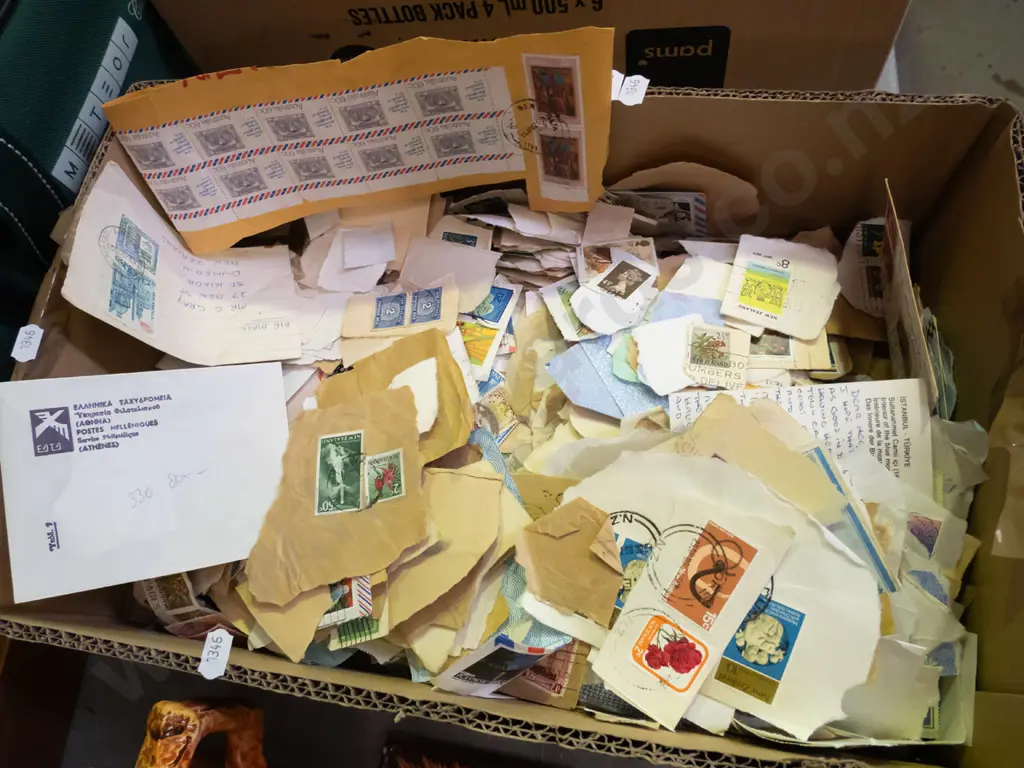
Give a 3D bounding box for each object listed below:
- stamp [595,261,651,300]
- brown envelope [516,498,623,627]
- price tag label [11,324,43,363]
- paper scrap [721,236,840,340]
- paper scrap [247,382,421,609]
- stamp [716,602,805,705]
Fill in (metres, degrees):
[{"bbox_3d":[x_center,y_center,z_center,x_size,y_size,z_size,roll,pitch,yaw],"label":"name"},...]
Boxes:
[{"bbox_3d":[0.059,-0.054,0.370,0.018,0.001,0.022,33,64,28],"label":"stamp"},{"bbox_3d":[0.029,0.076,0.316,0.052,0.004,0.048,24,79,11],"label":"brown envelope"},{"bbox_3d":[-0.223,-0.019,0.328,0.013,0.001,0.019,7,72,11],"label":"price tag label"},{"bbox_3d":[0.129,-0.046,0.338,0.051,0.002,0.049,16,74,14],"label":"paper scrap"},{"bbox_3d":[-0.089,0.055,0.355,0.096,0.007,0.101,-13,66,7],"label":"paper scrap"},{"bbox_3d":[0.103,0.110,0.296,0.025,0.001,0.040,22,83,13],"label":"stamp"}]

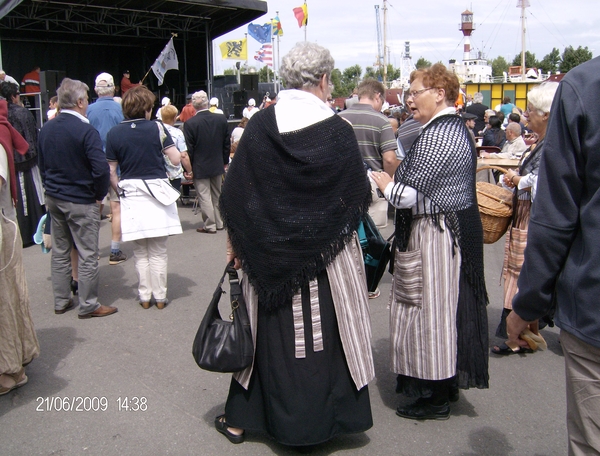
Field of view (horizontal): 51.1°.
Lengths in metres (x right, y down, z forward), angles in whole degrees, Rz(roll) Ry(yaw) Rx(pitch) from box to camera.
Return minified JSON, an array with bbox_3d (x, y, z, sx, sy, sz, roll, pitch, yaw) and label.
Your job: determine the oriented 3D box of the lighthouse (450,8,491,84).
[{"bbox_3d":[26.092,-28.086,96.517,5.000,11.500,5.000,-1,11,0],"label":"lighthouse"}]

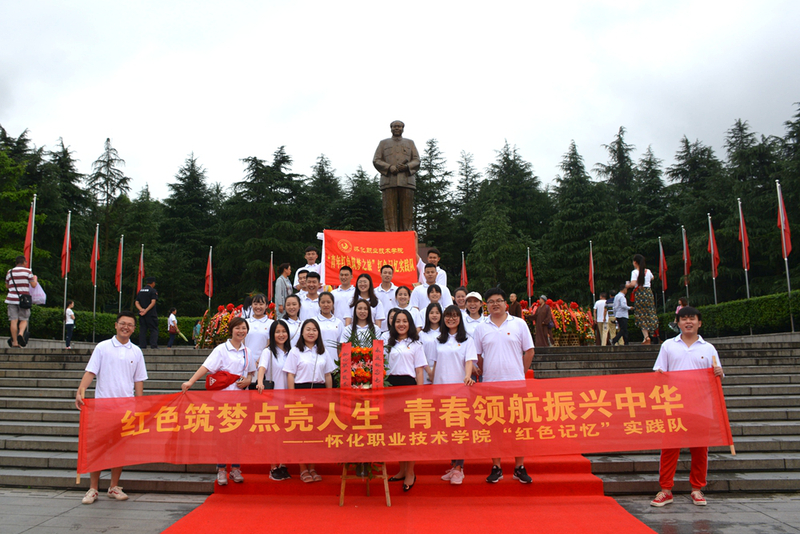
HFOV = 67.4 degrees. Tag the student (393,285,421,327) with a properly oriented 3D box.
[{"bbox_3d":[0.080,1.020,6.920,0.460,1.600,0.300,-1,-7,2],"label":"student"}]

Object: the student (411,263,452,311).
[{"bbox_3d":[0.437,0.804,8.264,0.540,1.720,0.300,-1,-7,0],"label":"student"}]

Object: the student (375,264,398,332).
[{"bbox_3d":[-0.163,0.831,8.407,0.500,1.720,0.300,-1,-8,0],"label":"student"}]

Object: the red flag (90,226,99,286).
[{"bbox_3d":[-12.090,-0.340,23.798,0.400,2.250,0.300,-1,-7,0],"label":"red flag"}]

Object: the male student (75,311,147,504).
[{"bbox_3d":[-2.660,1.250,5.500,0.630,1.680,0.420,1,-7,-10],"label":"male student"}]

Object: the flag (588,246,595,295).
[{"bbox_3d":[7.785,0.142,24.400,0.270,2.000,0.300,-1,-7,0],"label":"flag"}]

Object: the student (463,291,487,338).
[{"bbox_3d":[0.835,1.078,6.645,0.430,1.640,0.310,-1,-7,6],"label":"student"}]

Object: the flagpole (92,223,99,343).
[{"bbox_3d":[-12.993,0.692,25.672,0.100,5.070,0.100,3,-8,-27],"label":"flagpole"}]

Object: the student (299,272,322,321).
[{"bbox_3d":[-1.160,0.920,7.748,0.500,1.710,0.300,0,-7,-5],"label":"student"}]

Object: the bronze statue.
[{"bbox_3d":[-0.080,-3.830,27.500,2.150,5.950,1.600,-1,-7,2],"label":"bronze statue"}]

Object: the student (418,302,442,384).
[{"bbox_3d":[0.377,1.183,6.317,0.430,1.610,0.300,-1,-7,3],"label":"student"}]

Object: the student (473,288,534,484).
[{"bbox_3d":[0.980,1.100,5.620,0.600,1.780,0.360,-1,-7,5],"label":"student"}]

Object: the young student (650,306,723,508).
[{"bbox_3d":[2.578,1.234,5.384,0.620,1.740,0.380,-2,-7,12],"label":"young student"}]

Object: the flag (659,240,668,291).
[{"bbox_3d":[11.671,-0.065,26.613,0.400,2.250,0.300,-1,-7,0],"label":"flag"}]

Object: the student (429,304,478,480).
[{"bbox_3d":[0.508,1.206,5.700,0.480,1.680,0.360,-2,-7,9],"label":"student"}]

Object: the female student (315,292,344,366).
[{"bbox_3d":[-0.863,1.123,7.196,0.460,1.640,0.300,0,-8,-3],"label":"female student"}]

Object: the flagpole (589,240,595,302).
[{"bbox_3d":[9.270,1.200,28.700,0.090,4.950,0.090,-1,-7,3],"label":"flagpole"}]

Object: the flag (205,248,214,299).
[{"bbox_3d":[-7.808,0.225,24.600,0.400,2.100,0.300,-1,-7,0],"label":"flag"}]

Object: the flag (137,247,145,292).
[{"bbox_3d":[-11.947,0.303,27.741,0.400,2.250,0.300,-1,-7,0],"label":"flag"}]

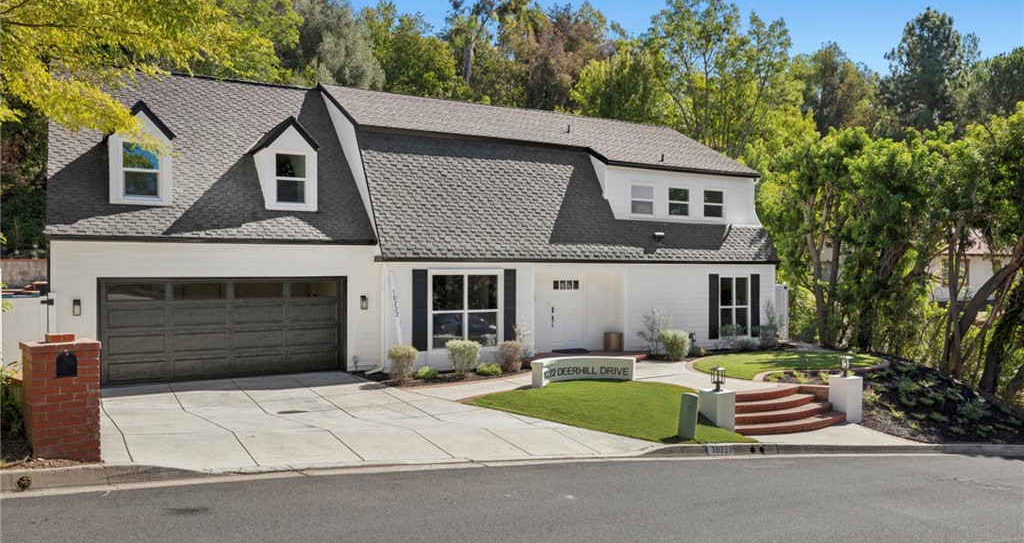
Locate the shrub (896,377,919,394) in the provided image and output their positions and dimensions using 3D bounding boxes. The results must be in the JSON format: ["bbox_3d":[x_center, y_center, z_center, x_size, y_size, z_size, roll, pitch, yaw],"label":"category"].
[{"bbox_3d":[8.778,2.530,16.400,0.500,0.330,0.470,0,0,0],"label":"shrub"}]

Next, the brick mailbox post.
[{"bbox_3d":[-3.860,1.090,6.330,0.520,1.080,0.540,0,0,-40],"label":"brick mailbox post"}]

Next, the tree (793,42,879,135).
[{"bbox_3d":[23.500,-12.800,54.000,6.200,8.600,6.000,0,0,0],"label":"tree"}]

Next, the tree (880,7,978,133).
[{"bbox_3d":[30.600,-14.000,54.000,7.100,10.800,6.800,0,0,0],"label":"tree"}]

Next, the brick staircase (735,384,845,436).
[{"bbox_3d":[5.120,2.700,14.370,3.100,0.620,1.400,0,0,-29],"label":"brick staircase"}]

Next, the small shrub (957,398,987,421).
[{"bbox_3d":[9.037,2.728,14.500,0.550,0.430,0.520,0,0,0],"label":"small shrub"}]

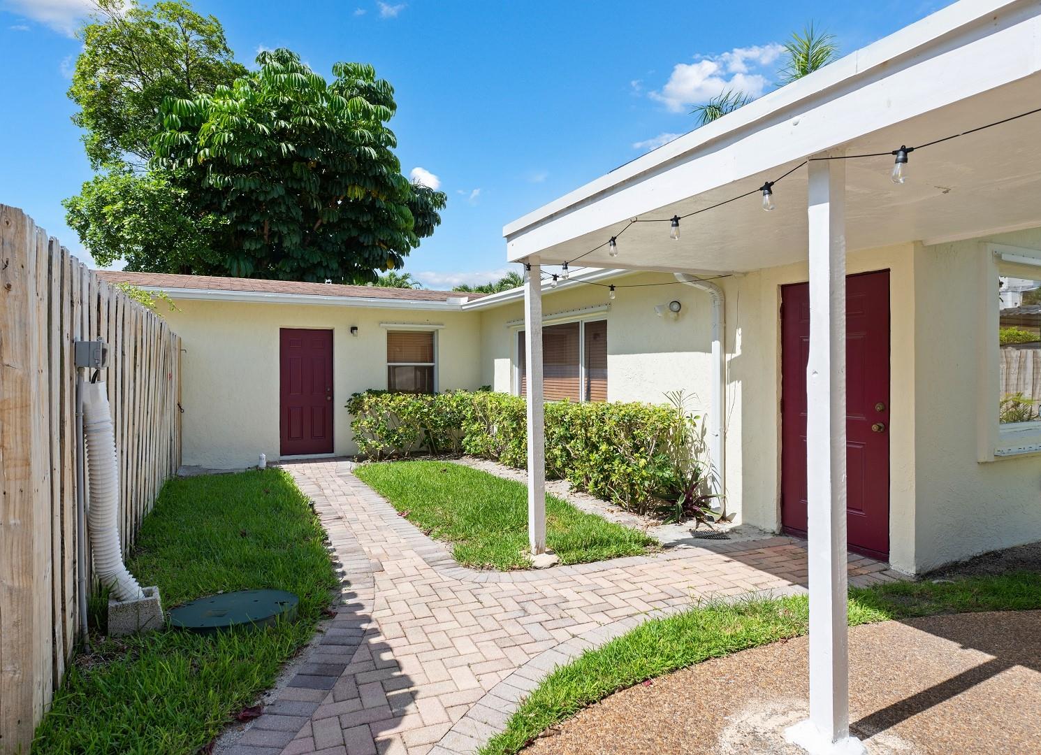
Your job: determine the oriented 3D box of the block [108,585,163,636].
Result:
[{"bbox_3d":[-2.131,1.289,3.315,0.235,0.200,0.205,-1,1,-28],"label":"block"}]

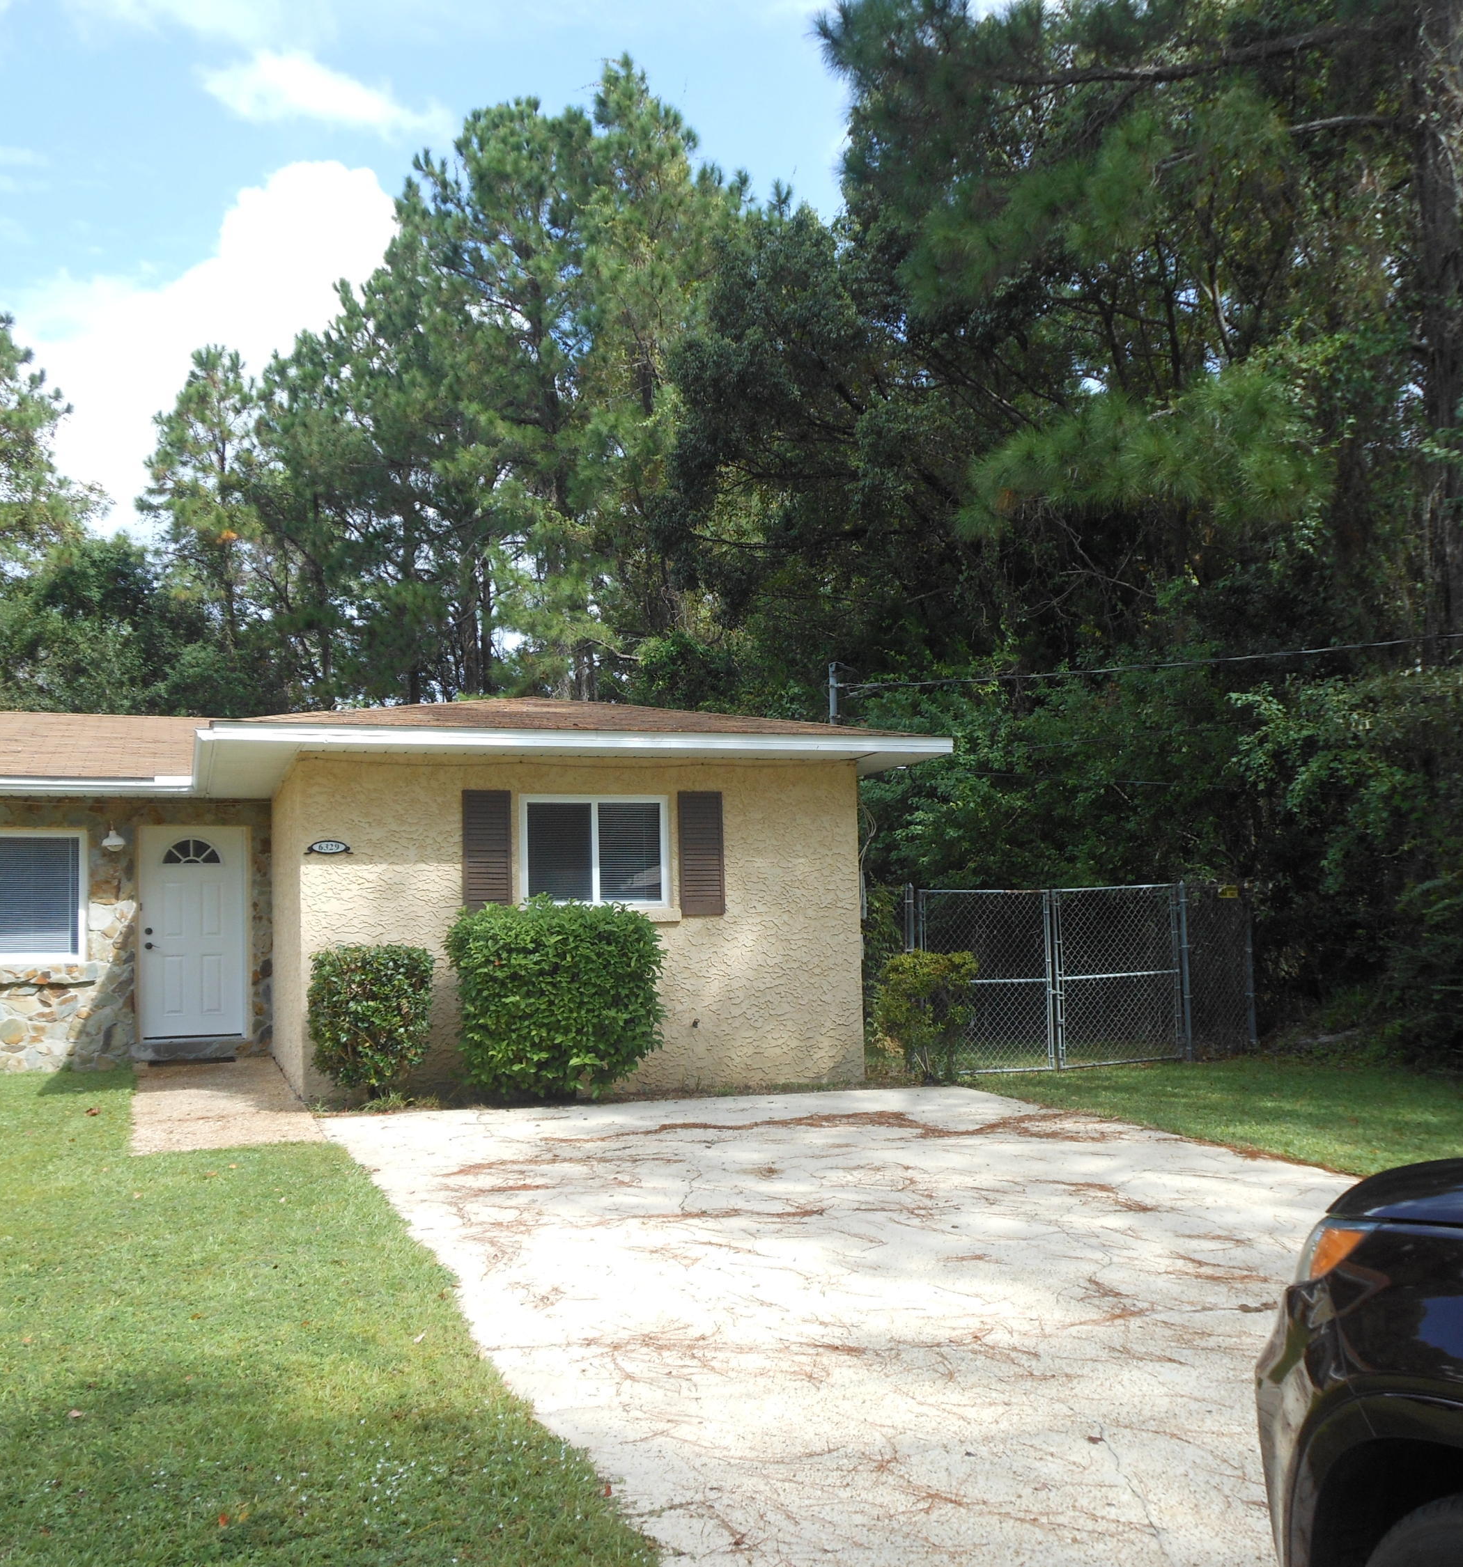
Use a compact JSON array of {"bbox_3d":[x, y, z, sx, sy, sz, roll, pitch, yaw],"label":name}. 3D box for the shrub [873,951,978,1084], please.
[{"bbox_3d":[1.572,1.895,12.200,0.820,1.070,0.780,-1,-5,0],"label":"shrub"}]

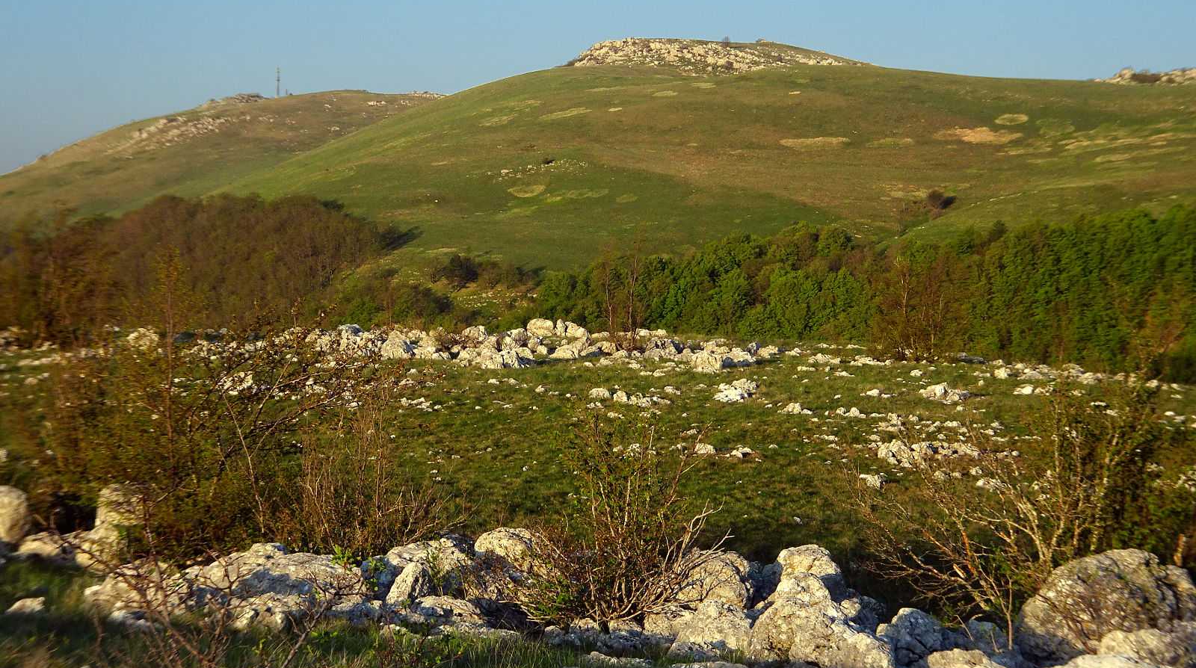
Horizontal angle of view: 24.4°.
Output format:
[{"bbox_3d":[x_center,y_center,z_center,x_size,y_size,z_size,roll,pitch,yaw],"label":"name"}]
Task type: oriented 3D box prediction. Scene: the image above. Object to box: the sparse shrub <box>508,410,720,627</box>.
[{"bbox_3d":[0.090,0.930,13.900,1.080,1.100,0.950,0,1,0],"label":"sparse shrub"}]

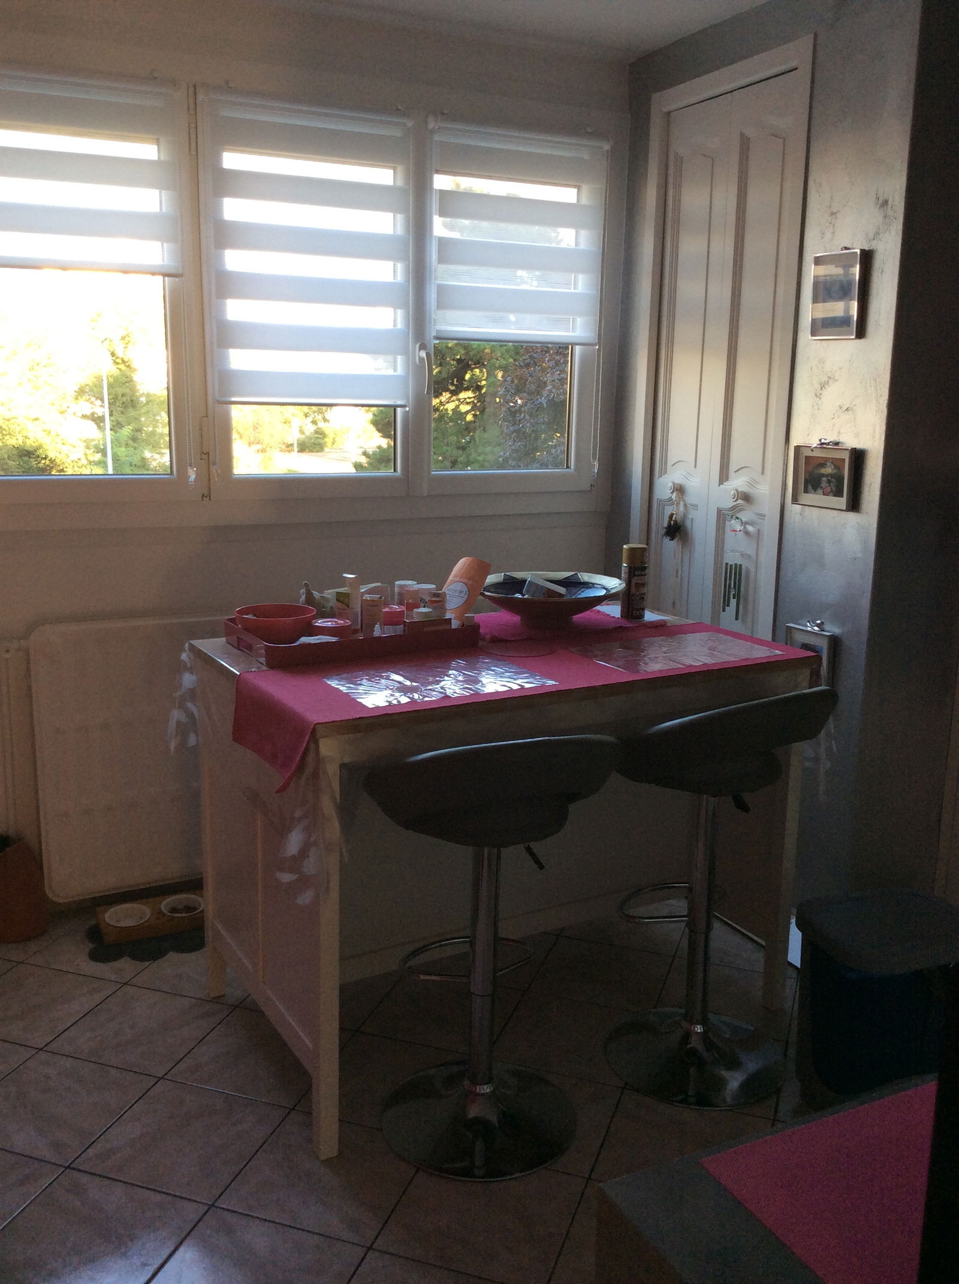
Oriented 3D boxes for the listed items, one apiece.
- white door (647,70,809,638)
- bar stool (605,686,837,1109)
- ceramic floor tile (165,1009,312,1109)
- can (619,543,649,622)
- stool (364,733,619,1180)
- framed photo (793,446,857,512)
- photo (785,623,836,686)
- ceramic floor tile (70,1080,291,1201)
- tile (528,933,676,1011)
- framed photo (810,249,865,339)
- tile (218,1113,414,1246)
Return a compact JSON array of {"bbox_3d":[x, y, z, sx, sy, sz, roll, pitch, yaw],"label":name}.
[{"bbox_3d":[0.686,-0.371,3.456,0.040,2.290,0.613,-5,14,-24],"label":"white door"},{"bbox_3d":[0.517,0.527,2.698,0.540,0.917,0.445,-6,14,-29],"label":"bar stool"},{"bbox_3d":[-0.505,0.968,2.772,0.328,0.010,0.328,5,13,18],"label":"ceramic floor tile"},{"bbox_3d":[0.426,-0.165,3.247,0.066,0.204,0.066,1,13,0],"label":"can"},{"bbox_3d":[0.010,0.584,2.456,0.540,0.894,0.445,-4,13,-20],"label":"stool"},{"bbox_3d":[0.862,-0.414,2.974,0.022,0.149,0.202,-5,14,-24],"label":"framed photo"},{"bbox_3d":[0.853,0.062,3.082,0.022,0.195,0.164,-5,14,-24],"label":"photo"},{"bbox_3d":[-0.612,1.034,2.466,0.328,0.010,0.328,5,13,18],"label":"ceramic floor tile"},{"bbox_3d":[0.334,0.893,3.175,0.328,0.010,0.328,5,13,18],"label":"tile"},{"bbox_3d":[0.871,-0.839,2.876,0.022,0.196,0.161,-5,14,-24],"label":"framed photo"},{"bbox_3d":[-0.300,1.063,2.363,0.328,0.010,0.328,5,13,18],"label":"tile"}]

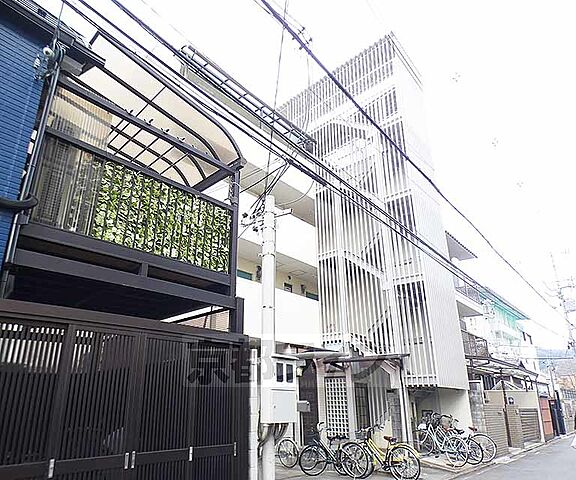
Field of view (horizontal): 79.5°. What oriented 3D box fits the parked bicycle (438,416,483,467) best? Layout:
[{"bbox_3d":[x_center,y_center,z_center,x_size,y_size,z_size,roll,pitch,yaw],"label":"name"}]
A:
[{"bbox_3d":[4.800,5.650,9.800,0.570,1.060,1.720,8,-22,-20],"label":"parked bicycle"}]

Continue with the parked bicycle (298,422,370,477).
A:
[{"bbox_3d":[1.087,5.103,8.372,1.780,1.070,0.570,-11,-23,25],"label":"parked bicycle"}]

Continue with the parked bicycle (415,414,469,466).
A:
[{"bbox_3d":[4.397,5.853,10.152,0.570,1.070,1.800,11,-24,-28],"label":"parked bicycle"}]

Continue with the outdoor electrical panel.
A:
[{"bbox_3d":[-0.138,2.595,6.074,0.256,1.024,0.614,-18,-28,40],"label":"outdoor electrical panel"}]

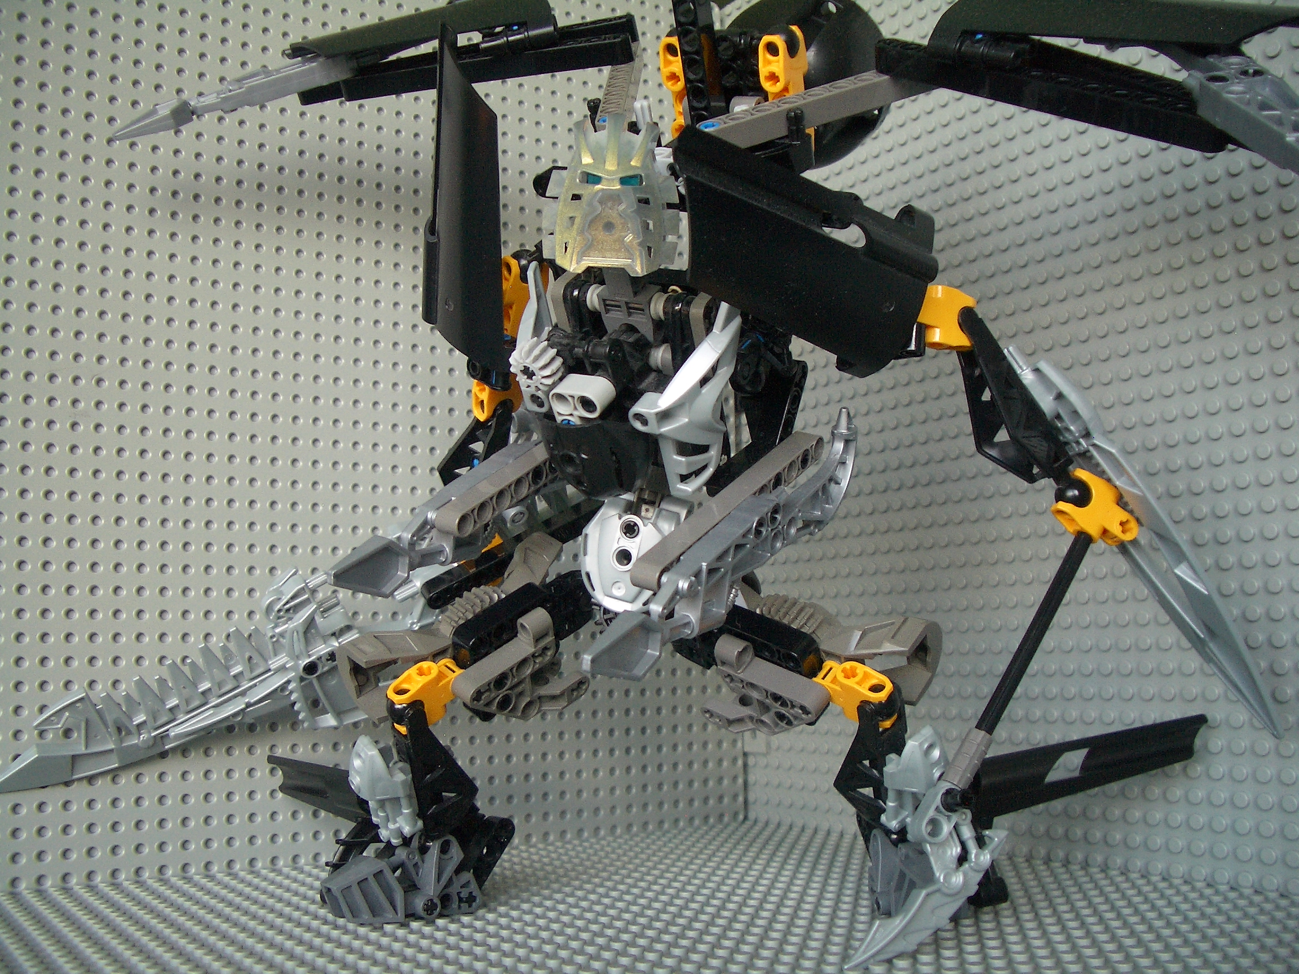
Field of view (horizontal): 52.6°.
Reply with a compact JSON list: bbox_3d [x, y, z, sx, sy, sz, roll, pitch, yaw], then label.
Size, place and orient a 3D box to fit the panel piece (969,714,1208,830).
[{"bbox_3d":[0.127,0.082,0.384,0.068,0.019,0.012,-18,-16,15],"label":"panel piece"}]

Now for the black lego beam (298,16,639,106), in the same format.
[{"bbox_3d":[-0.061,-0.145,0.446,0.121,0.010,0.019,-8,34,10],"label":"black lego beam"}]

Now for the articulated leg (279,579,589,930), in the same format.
[{"bbox_3d":[-0.069,0.080,0.399,0.105,0.101,0.085,-4,-7,17],"label":"articulated leg"}]

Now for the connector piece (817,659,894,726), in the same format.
[{"bbox_3d":[0.057,0.057,0.365,0.024,0.016,0.009,15,41,34],"label":"connector piece"}]

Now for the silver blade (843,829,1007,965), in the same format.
[{"bbox_3d":[0.069,0.100,0.318,0.051,0.014,0.008,-38,-21,-6],"label":"silver blade"}]

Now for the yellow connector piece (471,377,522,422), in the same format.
[{"bbox_3d":[-0.046,-0.029,0.406,0.017,0.025,0.009,-7,17,-22],"label":"yellow connector piece"}]

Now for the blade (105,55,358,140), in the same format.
[{"bbox_3d":[-0.139,-0.129,0.437,0.094,0.014,0.010,-10,-24,16],"label":"blade"}]

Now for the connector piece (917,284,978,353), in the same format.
[{"bbox_3d":[0.073,-0.043,0.338,0.025,0.017,0.009,-4,-7,24],"label":"connector piece"}]

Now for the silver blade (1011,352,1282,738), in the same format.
[{"bbox_3d":[0.134,0.015,0.354,0.018,0.123,0.010,-33,-4,0],"label":"silver blade"}]

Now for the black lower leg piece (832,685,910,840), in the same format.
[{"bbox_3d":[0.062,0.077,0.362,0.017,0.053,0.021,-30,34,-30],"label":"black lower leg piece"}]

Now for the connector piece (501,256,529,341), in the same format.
[{"bbox_3d":[-0.038,-0.058,0.397,0.017,0.025,0.009,1,-7,-24],"label":"connector piece"}]

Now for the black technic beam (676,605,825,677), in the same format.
[{"bbox_3d":[0.029,0.042,0.388,0.052,0.010,0.010,22,40,38],"label":"black technic beam"}]

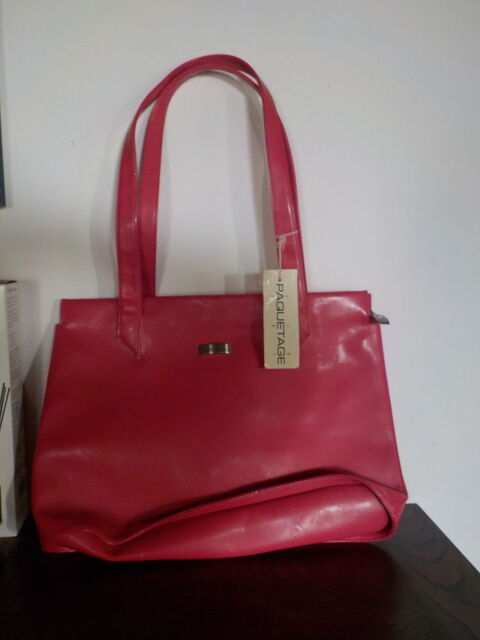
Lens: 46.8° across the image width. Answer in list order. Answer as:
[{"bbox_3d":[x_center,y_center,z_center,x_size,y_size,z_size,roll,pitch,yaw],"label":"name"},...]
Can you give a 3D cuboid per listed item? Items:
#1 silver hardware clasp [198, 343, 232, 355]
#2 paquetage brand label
[{"bbox_3d":[-0.027,0.032,0.600,0.035,0.011,0.006,-1,-3,-3],"label":"silver hardware clasp"},{"bbox_3d":[0.044,-0.001,0.592,0.037,0.105,0.002,0,-3,-3],"label":"paquetage brand label"}]

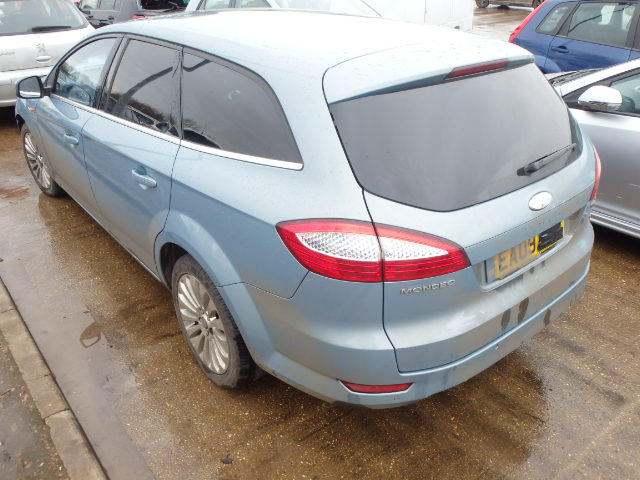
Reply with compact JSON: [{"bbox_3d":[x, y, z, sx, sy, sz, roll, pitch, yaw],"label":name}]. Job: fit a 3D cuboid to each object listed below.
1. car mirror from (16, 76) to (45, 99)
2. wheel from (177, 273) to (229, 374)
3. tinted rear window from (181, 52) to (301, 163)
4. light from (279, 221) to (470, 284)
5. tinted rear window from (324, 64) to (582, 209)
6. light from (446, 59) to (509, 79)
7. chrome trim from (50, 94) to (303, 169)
[{"bbox_3d":[-1.837,-0.973,3.283,0.180,0.140,0.130,-22,35,-34],"label":"car mirror"},{"bbox_3d":[-0.465,0.353,2.343,0.170,0.478,0.478,-22,35,-34],"label":"wheel"},{"bbox_3d":[-0.301,-0.438,1.780,0.770,0.310,0.090,25,15,39],"label":"tinted rear window"},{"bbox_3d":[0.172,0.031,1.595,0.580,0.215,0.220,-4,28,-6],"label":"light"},{"bbox_3d":[0.617,-0.397,1.921,1.310,0.490,0.150,-22,0,-34],"label":"tinted rear window"},{"bbox_3d":[0.567,-0.607,1.874,0.370,0.045,0.050,-22,35,-34],"label":"light"},{"bbox_3d":[-0.908,-0.563,2.430,0.090,0.080,2.600,-23,30,-35],"label":"chrome trim"}]

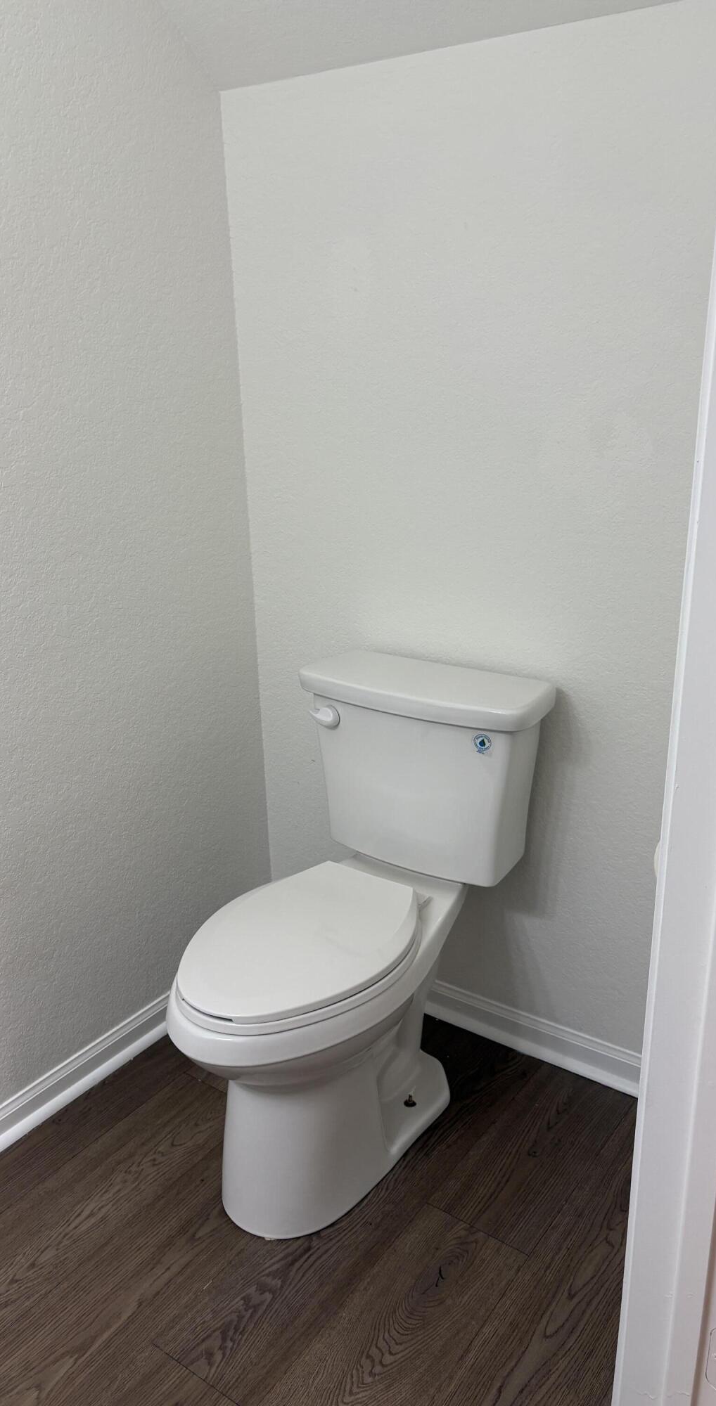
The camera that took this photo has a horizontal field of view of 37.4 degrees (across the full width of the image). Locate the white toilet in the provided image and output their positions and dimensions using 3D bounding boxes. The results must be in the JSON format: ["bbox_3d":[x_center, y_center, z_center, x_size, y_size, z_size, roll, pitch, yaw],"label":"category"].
[{"bbox_3d":[-0.028,0.393,1.767,0.432,0.766,0.733,12,24,33],"label":"white toilet"}]

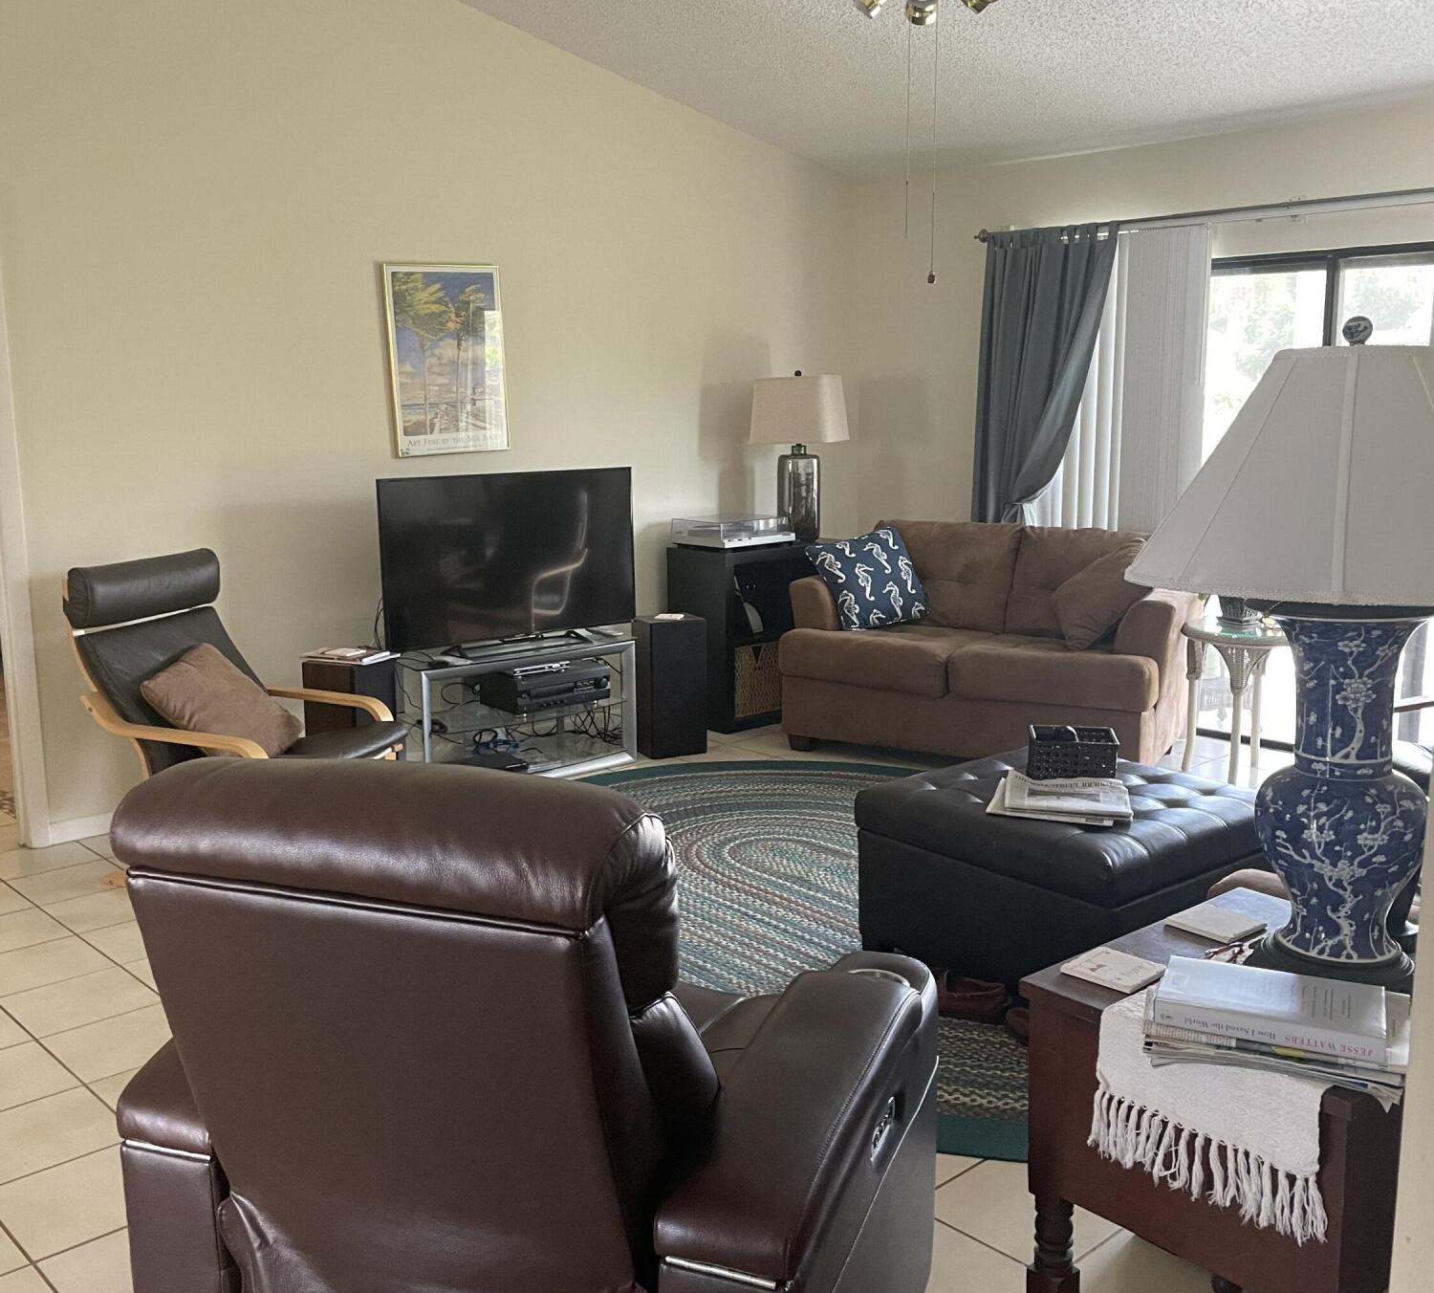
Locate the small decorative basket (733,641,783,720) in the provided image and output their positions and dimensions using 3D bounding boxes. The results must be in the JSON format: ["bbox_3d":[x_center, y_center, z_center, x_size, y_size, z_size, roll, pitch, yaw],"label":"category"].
[{"bbox_3d":[0.087,0.120,6.569,0.320,0.330,0.330,-9,13,-42],"label":"small decorative basket"}]

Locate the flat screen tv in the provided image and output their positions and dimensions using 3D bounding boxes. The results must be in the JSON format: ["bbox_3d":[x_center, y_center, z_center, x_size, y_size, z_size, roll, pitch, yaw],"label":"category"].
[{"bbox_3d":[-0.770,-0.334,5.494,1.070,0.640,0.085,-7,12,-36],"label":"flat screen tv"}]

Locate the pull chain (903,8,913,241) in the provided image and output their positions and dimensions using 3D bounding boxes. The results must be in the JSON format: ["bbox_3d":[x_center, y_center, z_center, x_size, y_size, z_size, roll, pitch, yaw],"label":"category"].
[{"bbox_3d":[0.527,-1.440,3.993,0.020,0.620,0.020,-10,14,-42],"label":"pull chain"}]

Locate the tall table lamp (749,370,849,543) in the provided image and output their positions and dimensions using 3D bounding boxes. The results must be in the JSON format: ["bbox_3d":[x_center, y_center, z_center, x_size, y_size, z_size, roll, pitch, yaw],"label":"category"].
[{"bbox_3d":[0.389,-0.877,6.643,0.400,0.770,0.280,5,11,28],"label":"tall table lamp"}]

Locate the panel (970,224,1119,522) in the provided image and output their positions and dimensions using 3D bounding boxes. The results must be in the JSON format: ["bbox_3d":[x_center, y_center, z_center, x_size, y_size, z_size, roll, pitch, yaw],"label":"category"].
[{"bbox_3d":[1.438,-0.744,6.341,0.140,2.140,0.700,-9,13,-42],"label":"panel"}]

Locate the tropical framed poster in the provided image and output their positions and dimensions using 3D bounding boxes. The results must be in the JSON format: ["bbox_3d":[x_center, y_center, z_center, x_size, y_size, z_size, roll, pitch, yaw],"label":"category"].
[{"bbox_3d":[-1.027,-1.098,5.521,0.498,0.713,0.030,-11,15,-42],"label":"tropical framed poster"}]

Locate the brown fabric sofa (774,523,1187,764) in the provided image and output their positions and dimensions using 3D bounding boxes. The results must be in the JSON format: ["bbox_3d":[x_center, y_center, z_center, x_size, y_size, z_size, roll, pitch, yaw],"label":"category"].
[{"bbox_3d":[1.145,-0.012,5.975,1.530,0.890,0.900,5,11,29],"label":"brown fabric sofa"}]

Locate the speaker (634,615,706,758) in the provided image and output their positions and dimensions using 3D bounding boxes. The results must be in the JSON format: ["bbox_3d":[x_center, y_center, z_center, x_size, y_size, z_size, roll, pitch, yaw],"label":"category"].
[{"bbox_3d":[-0.193,0.159,5.948,0.243,0.558,0.215,-5,11,-25],"label":"speaker"}]

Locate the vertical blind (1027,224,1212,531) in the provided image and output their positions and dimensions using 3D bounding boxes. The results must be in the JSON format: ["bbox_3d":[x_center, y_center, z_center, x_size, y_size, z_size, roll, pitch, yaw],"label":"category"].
[{"bbox_3d":[1.628,-0.668,6.068,0.100,2.080,0.870,-9,13,-42],"label":"vertical blind"}]

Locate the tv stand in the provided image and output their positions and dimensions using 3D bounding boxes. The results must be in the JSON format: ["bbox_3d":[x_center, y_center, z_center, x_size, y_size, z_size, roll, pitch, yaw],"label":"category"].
[{"bbox_3d":[-0.815,0.256,5.600,1.020,0.508,0.420,-9,13,-42],"label":"tv stand"}]

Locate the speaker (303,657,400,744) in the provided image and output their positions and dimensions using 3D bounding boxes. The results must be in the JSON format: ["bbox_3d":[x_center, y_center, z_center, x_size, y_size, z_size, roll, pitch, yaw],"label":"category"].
[{"bbox_3d":[-1.286,0.315,5.083,0.215,0.565,0.240,3,10,21],"label":"speaker"}]

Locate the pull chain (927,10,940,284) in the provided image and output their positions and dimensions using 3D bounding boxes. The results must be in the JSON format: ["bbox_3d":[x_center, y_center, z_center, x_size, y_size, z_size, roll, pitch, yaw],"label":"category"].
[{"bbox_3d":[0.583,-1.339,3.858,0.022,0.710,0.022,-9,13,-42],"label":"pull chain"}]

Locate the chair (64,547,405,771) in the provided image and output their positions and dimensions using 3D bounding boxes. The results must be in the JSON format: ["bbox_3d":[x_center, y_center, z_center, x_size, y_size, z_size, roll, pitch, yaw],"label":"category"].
[{"bbox_3d":[-1.489,0.202,4.529,0.820,0.980,0.680,4,10,21],"label":"chair"}]

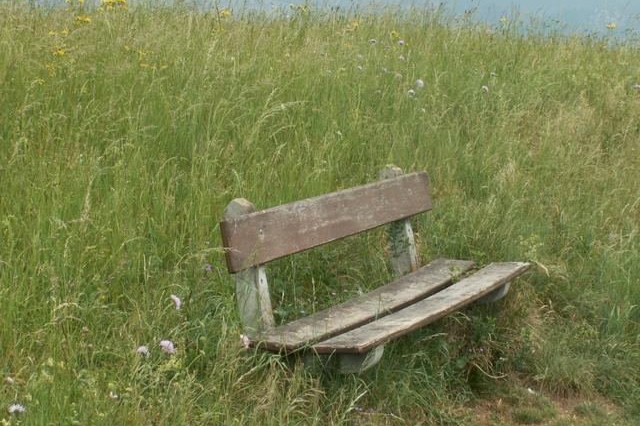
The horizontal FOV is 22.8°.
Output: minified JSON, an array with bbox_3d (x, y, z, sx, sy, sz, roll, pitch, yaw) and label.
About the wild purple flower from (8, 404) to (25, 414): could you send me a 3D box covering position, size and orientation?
[{"bbox_3d":[-0.821,0.529,4.300,0.040,0.025,0.040,1,7,0],"label":"wild purple flower"}]

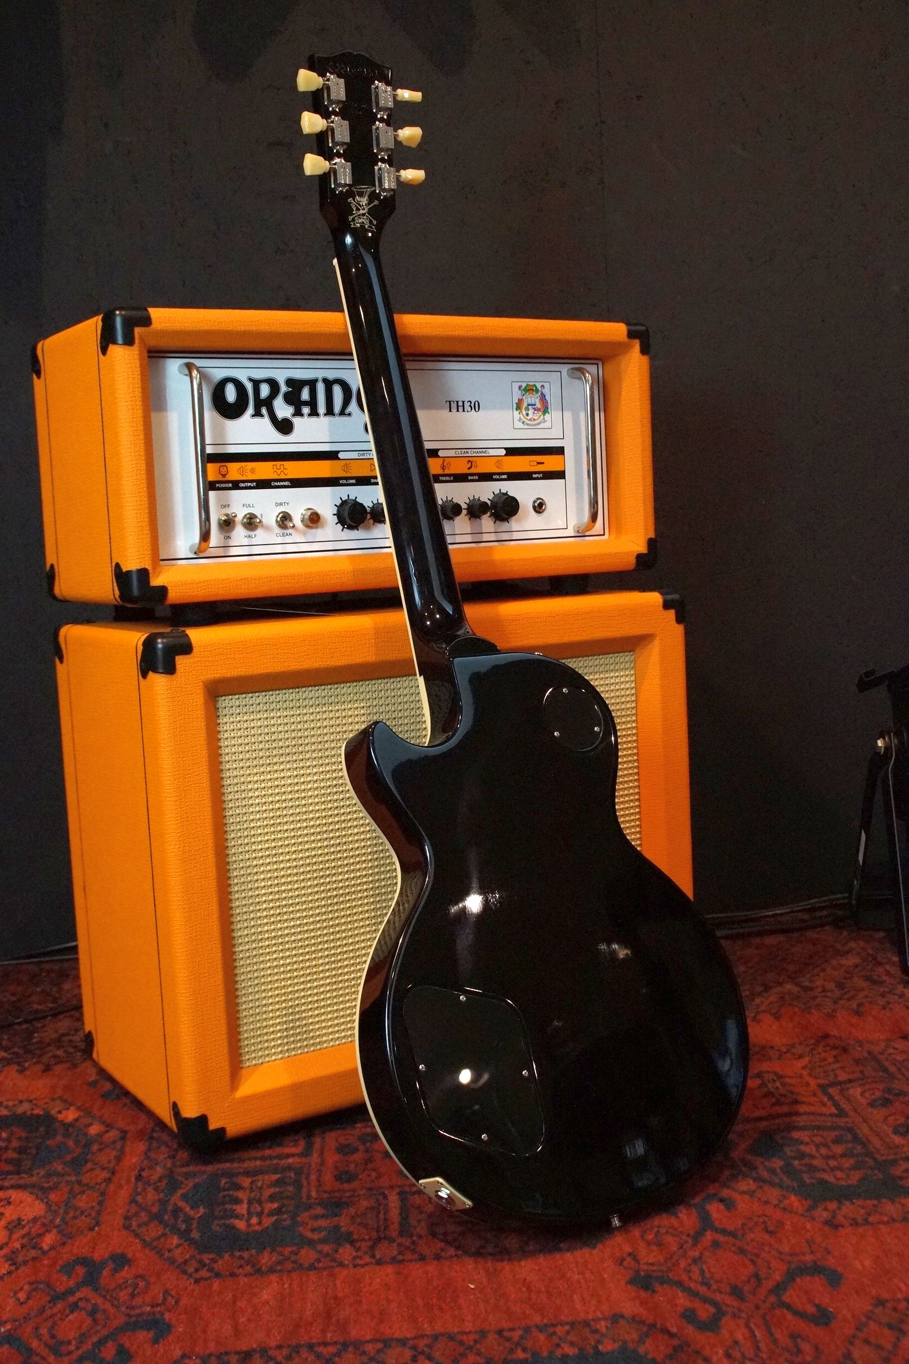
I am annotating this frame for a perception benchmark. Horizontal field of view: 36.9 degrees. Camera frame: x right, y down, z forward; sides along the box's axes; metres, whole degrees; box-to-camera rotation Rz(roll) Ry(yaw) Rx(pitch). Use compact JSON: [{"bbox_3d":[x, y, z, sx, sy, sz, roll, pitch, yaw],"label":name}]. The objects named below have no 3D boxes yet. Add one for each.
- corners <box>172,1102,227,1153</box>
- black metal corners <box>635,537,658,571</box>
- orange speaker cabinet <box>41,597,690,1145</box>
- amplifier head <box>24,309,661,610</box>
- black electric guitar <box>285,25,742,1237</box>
[{"bbox_3d":[-0.213,0.365,1.145,0.034,0.037,0.038,-6,6,-32],"label":"corners"},{"bbox_3d":[0.187,-0.133,1.414,0.034,0.037,0.038,-7,8,-31],"label":"black metal corners"},{"bbox_3d":[-0.068,0.139,1.371,0.552,0.430,0.291,-6,6,-32],"label":"orange speaker cabinet"},{"bbox_3d":[-0.100,-0.221,1.365,0.554,0.247,0.264,-7,8,-31],"label":"amplifier head"},{"bbox_3d":[0.001,-0.076,1.134,0.333,1.010,0.105,-4,-18,-34],"label":"black electric guitar"}]

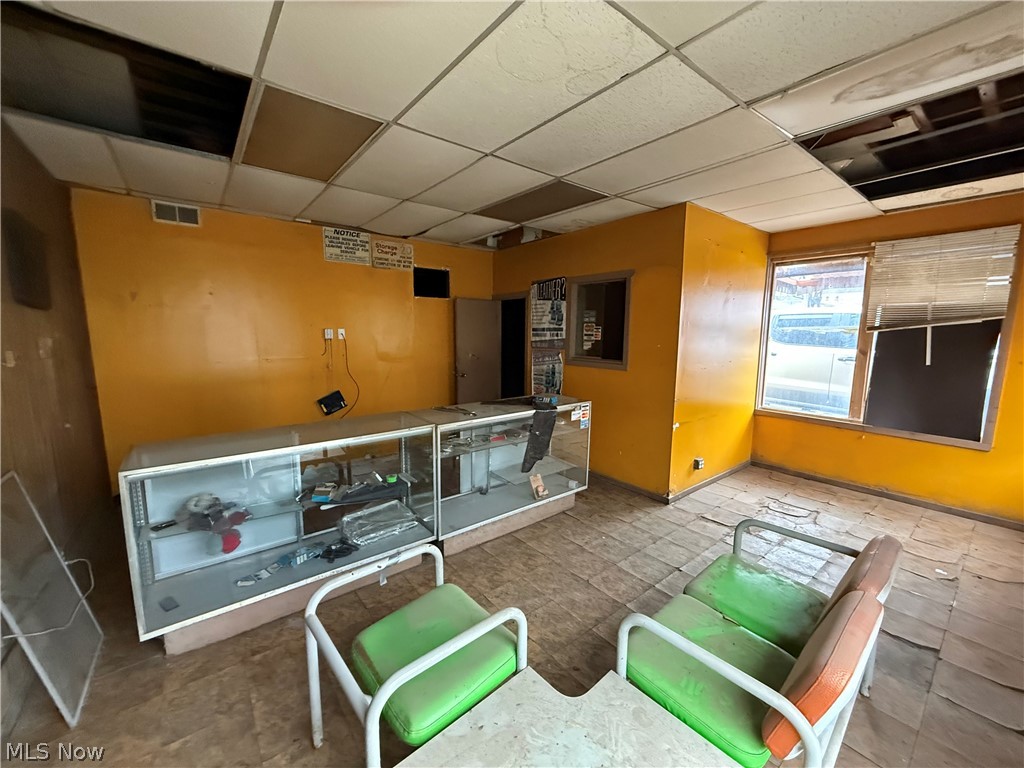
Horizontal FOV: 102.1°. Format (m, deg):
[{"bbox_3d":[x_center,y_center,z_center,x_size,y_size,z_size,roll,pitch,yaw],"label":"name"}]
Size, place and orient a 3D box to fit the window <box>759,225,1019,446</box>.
[{"bbox_3d":[3.428,-0.431,4.037,0.120,1.800,1.850,-5,10,-38],"label":"window"}]

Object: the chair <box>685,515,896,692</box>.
[{"bbox_3d":[1.187,0.981,1.807,0.590,0.770,0.680,-5,10,-38],"label":"chair"}]

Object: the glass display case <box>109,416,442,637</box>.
[{"bbox_3d":[-1.239,0.755,2.465,1.495,0.930,0.510,-5,10,-38],"label":"glass display case"}]

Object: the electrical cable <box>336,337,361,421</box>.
[{"bbox_3d":[-1.802,-0.056,4.593,0.215,0.980,0.050,-5,10,-38],"label":"electrical cable"}]

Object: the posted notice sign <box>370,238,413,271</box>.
[{"bbox_3d":[-1.360,-1.478,4.770,0.487,0.315,0.012,-5,10,-38],"label":"posted notice sign"}]

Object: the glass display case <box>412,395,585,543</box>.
[{"bbox_3d":[-0.057,0.644,3.390,1.490,0.930,0.510,-5,10,-38],"label":"glass display case"}]

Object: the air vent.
[{"bbox_3d":[-2.878,-1.464,3.558,0.330,0.178,0.025,-5,10,-38],"label":"air vent"}]

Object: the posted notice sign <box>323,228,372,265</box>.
[{"bbox_3d":[-1.760,-1.467,4.454,0.487,0.333,0.012,-5,10,-38],"label":"posted notice sign"}]

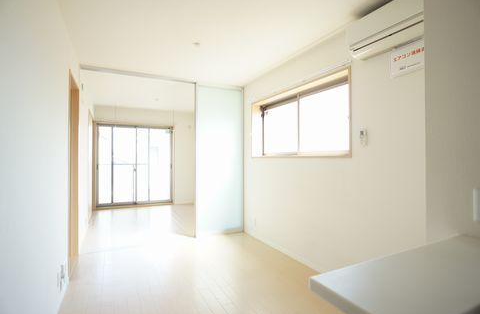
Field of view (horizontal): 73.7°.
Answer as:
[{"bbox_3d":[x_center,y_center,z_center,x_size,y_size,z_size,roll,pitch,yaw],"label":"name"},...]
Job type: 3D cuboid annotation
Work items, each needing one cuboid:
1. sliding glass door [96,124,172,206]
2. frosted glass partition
[{"bbox_3d":[-2.540,0.205,7.770,1.860,2.030,0.120,0,0,-24],"label":"sliding glass door"},{"bbox_3d":[-0.315,0.045,5.080,0.800,2.380,0.060,0,0,-25],"label":"frosted glass partition"}]

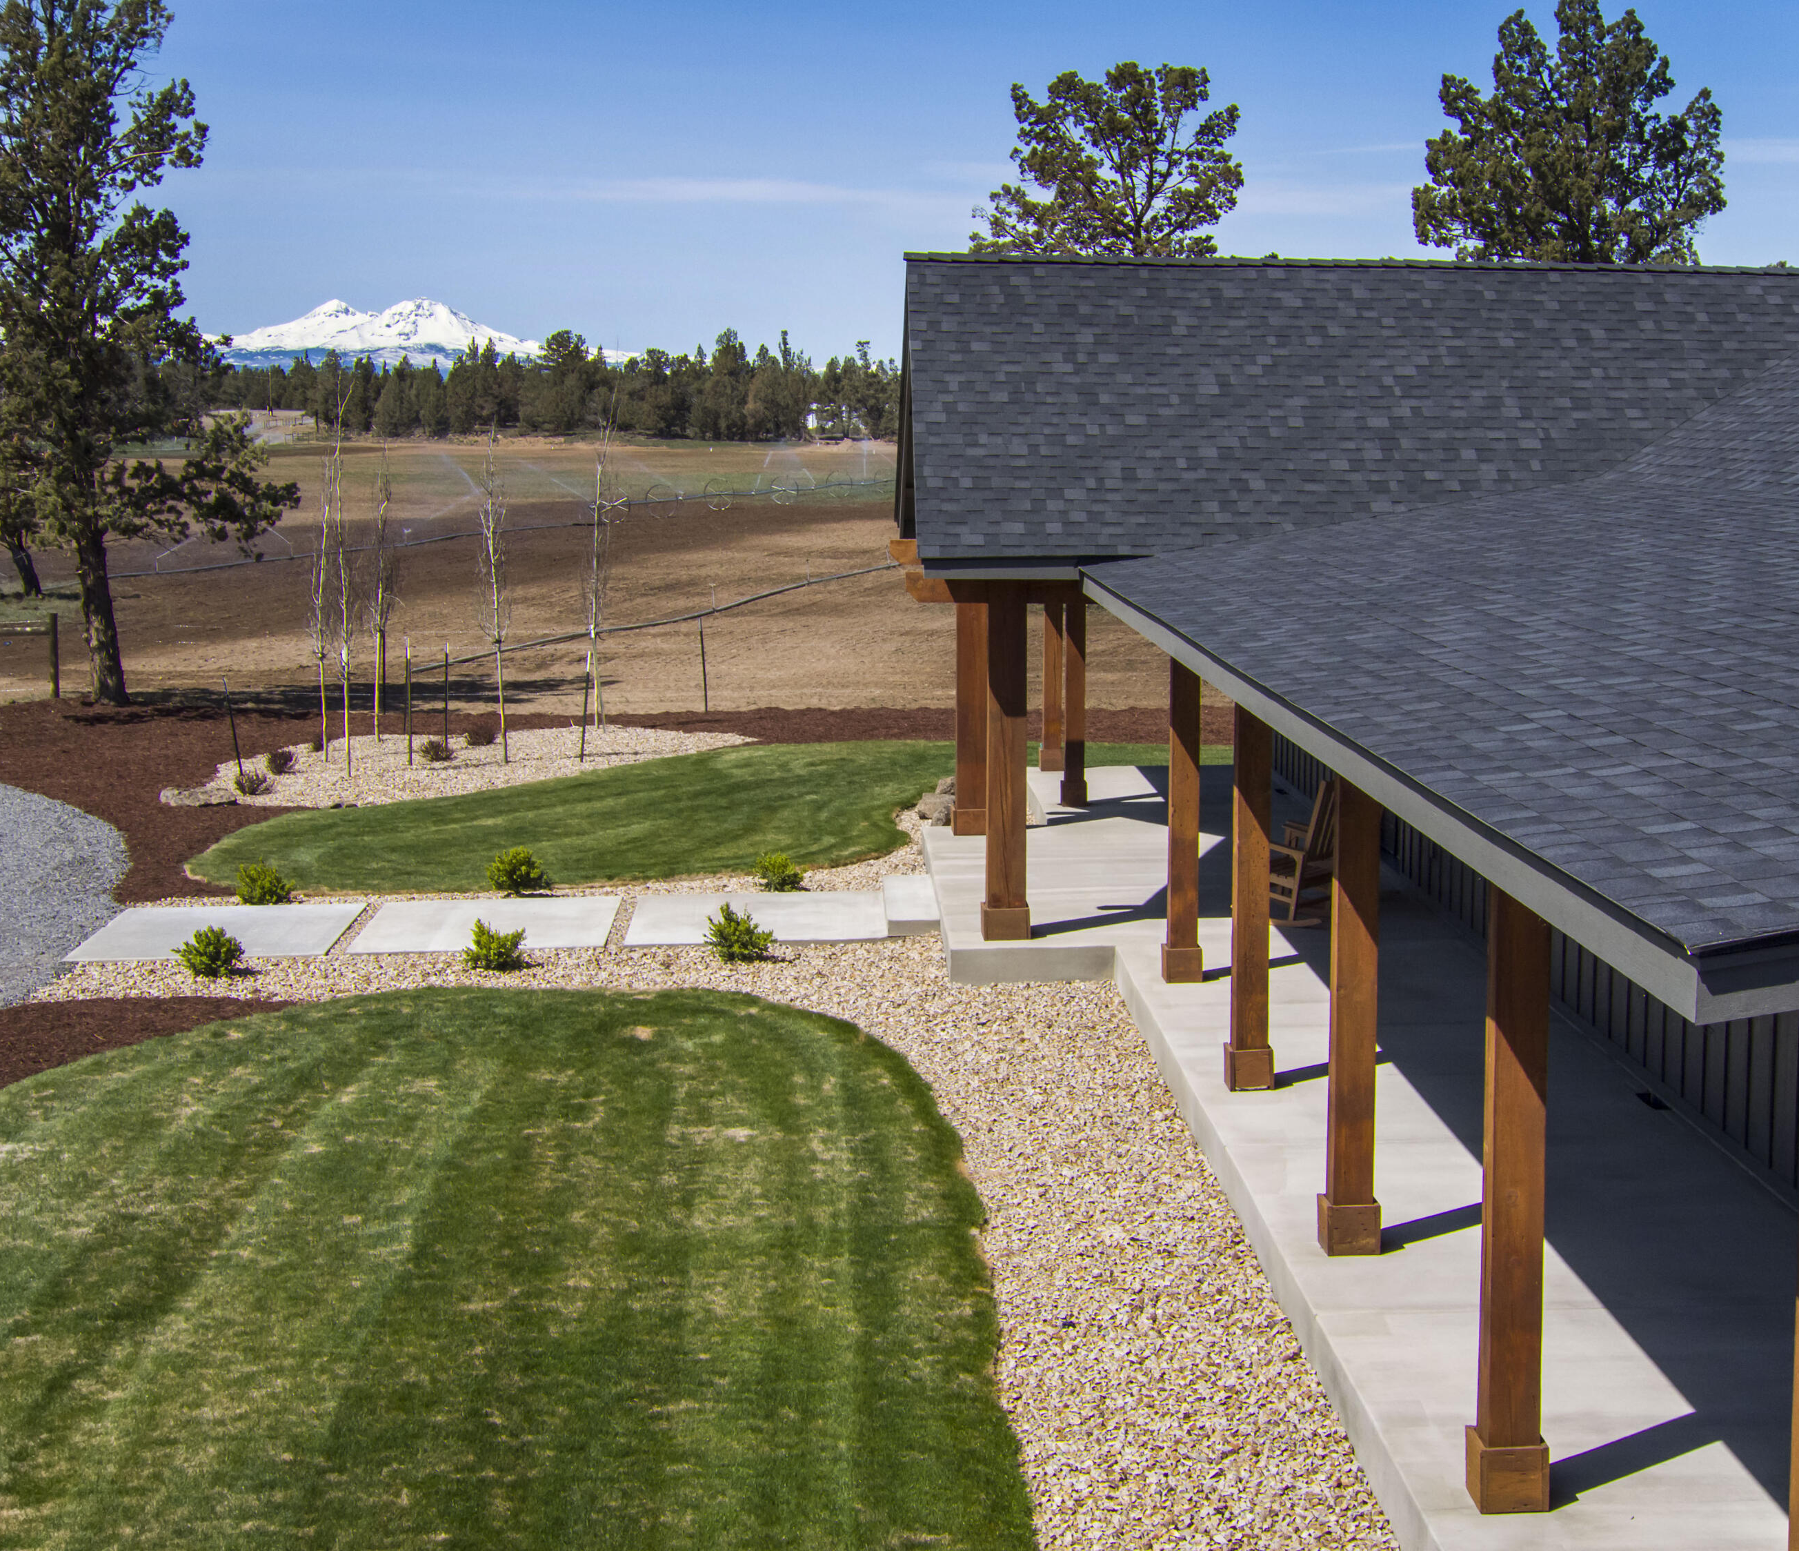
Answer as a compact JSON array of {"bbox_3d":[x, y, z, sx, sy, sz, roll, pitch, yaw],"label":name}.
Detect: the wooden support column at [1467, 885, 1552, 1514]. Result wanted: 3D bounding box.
[{"bbox_3d":[2.339,1.466,11.287,0.265,2.645,0.265,0,7,-1],"label":"wooden support column"}]

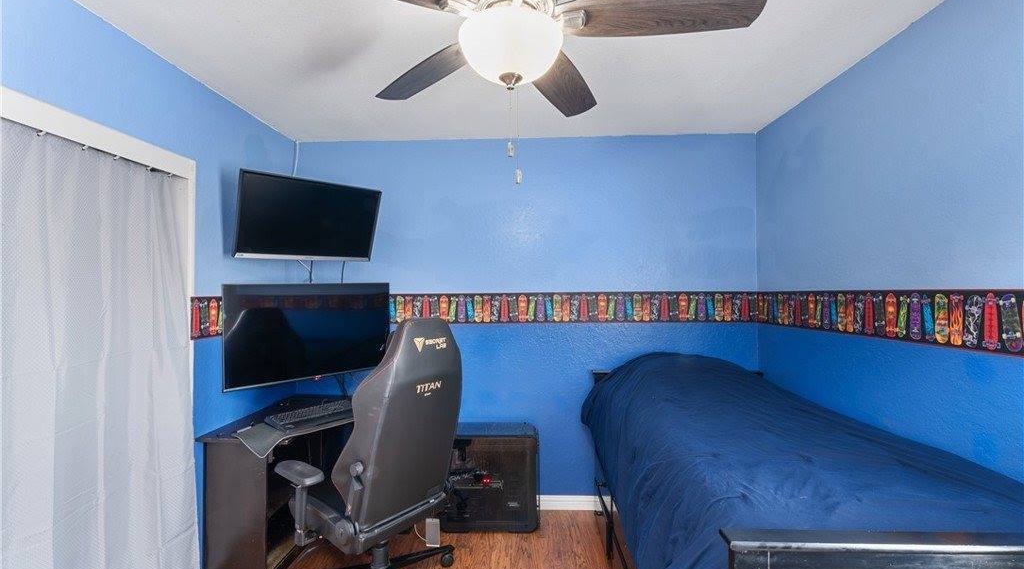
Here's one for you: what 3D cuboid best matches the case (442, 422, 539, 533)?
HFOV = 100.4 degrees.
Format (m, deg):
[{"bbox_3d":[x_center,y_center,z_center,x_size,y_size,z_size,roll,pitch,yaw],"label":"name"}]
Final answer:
[{"bbox_3d":[-0.126,1.187,2.660,0.568,0.570,0.255,0,-1,3],"label":"case"}]

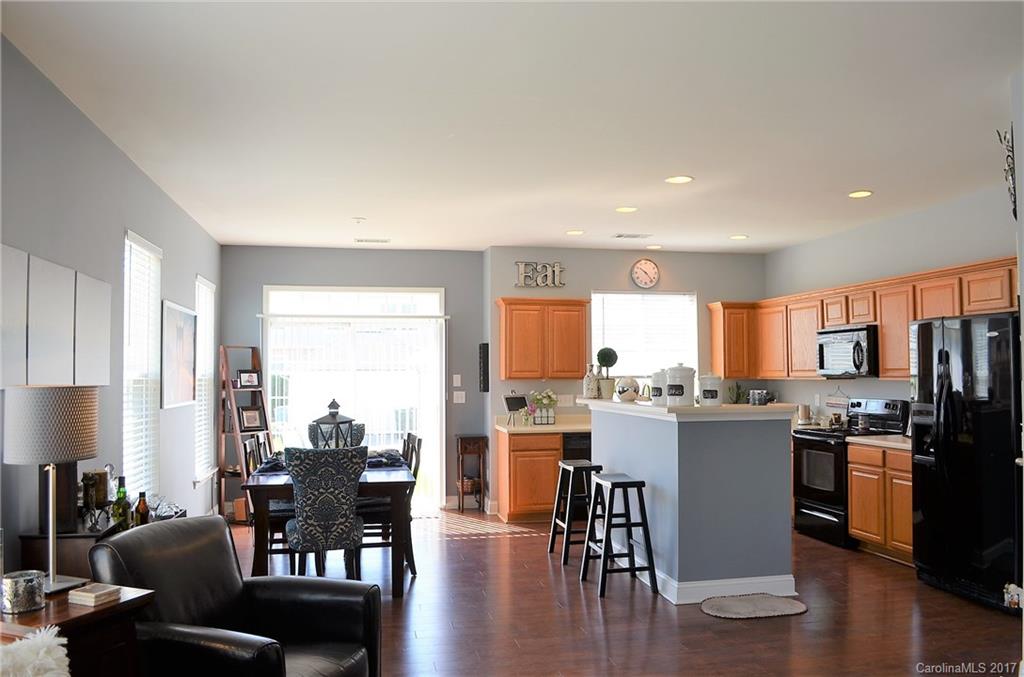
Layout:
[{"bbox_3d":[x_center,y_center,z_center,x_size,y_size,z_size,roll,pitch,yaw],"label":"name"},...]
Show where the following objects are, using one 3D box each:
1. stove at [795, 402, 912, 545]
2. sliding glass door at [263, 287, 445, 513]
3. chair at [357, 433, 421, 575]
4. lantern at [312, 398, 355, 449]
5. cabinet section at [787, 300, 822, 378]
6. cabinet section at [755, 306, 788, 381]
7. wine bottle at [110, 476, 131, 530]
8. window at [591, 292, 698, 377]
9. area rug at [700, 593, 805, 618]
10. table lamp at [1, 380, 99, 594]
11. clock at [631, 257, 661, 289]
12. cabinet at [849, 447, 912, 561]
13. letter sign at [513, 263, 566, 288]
[{"bbox_3d":[2.905,1.137,6.592,0.670,1.180,0.760,0,-2,-12],"label":"stove"},{"bbox_3d":[-1.616,0.637,7.913,1.838,2.316,0.121,0,-2,-12],"label":"sliding glass door"},{"bbox_3d":[-0.939,1.230,5.702,0.510,0.970,0.470,0,-2,-17],"label":"chair"},{"bbox_3d":[-1.289,0.690,5.569,0.227,0.483,0.227,-2,-3,27],"label":"lantern"},{"bbox_3d":[2.995,0.014,7.466,0.325,0.760,0.580,0,-3,-12],"label":"cabinet section"},{"bbox_3d":[2.872,0.041,8.058,0.325,0.760,0.630,0,-3,-12],"label":"cabinet section"},{"bbox_3d":[-1.797,0.770,3.520,0.078,0.280,0.078,0,-2,-12],"label":"wine bottle"},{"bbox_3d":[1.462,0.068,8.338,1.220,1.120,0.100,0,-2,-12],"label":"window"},{"bbox_3d":[1.493,1.646,4.711,0.690,0.025,0.380,0,-2,-12],"label":"area rug"},{"bbox_3d":[-1.619,0.516,2.701,0.287,0.690,0.287,-1,-3,21],"label":"table lamp"},{"bbox_3d":[1.447,-0.694,8.243,0.315,0.310,0.050,0,-3,-12],"label":"clock"},{"bbox_3d":[3.111,1.252,5.851,0.580,0.875,0.900,0,-3,-12],"label":"cabinet"},{"bbox_3d":[0.300,-0.657,8.009,0.530,0.260,0.040,0,-3,-12],"label":"letter sign"}]

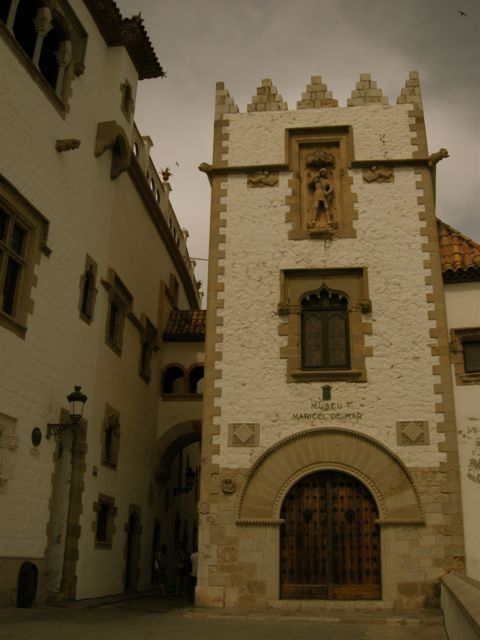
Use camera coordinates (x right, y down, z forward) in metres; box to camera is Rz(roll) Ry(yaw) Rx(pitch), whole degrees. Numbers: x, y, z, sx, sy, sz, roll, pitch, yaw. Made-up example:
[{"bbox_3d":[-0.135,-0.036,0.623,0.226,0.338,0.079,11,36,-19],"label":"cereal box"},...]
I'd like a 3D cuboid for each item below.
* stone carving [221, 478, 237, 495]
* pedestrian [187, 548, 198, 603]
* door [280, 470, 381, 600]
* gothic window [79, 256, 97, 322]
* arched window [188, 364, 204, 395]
[{"bbox_3d":[-0.345,5.232,20.263,0.500,0.510,0.180,-1,-20,6],"label":"stone carving"},{"bbox_3d":[-1.538,8.341,21.214,0.420,1.690,0.520,-1,-20,6],"label":"pedestrian"},{"bbox_3d":[2.718,6.512,19.799,3.020,3.820,0.180,-1,-20,6],"label":"door"},{"bbox_3d":[-4.620,-0.931,19.620,0.300,1.986,0.729,-3,-20,12],"label":"gothic window"},{"bbox_3d":[-1.787,2.645,28.682,1.031,1.367,0.350,-1,-20,6],"label":"arched window"}]

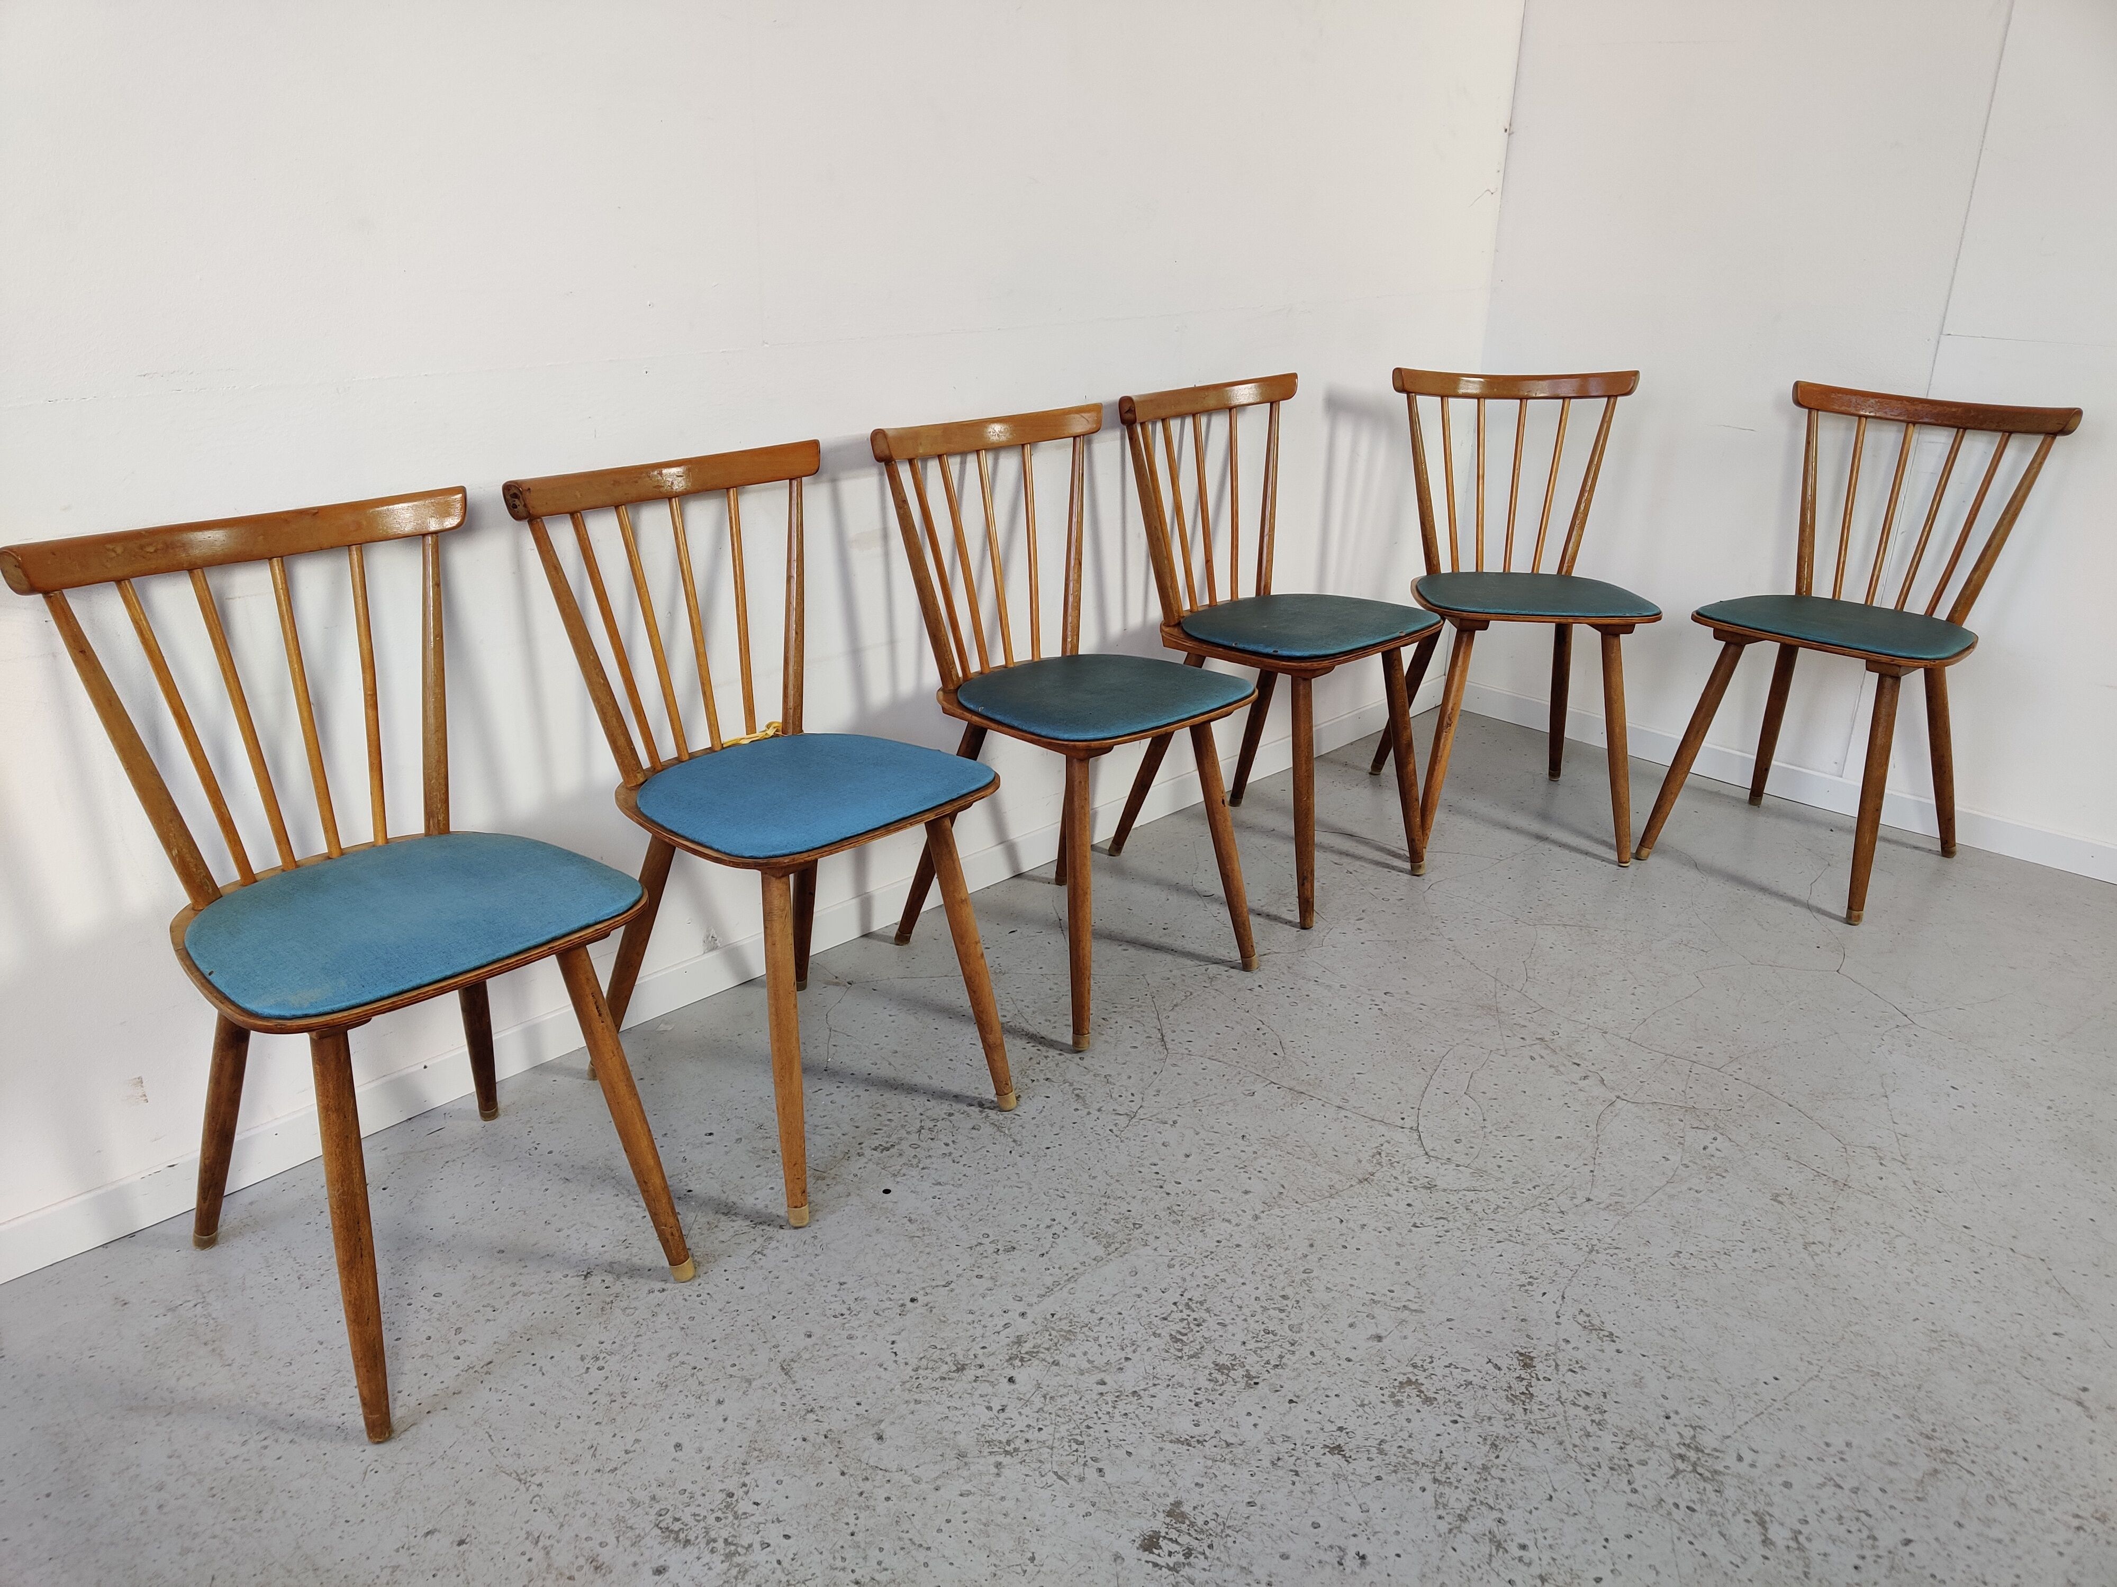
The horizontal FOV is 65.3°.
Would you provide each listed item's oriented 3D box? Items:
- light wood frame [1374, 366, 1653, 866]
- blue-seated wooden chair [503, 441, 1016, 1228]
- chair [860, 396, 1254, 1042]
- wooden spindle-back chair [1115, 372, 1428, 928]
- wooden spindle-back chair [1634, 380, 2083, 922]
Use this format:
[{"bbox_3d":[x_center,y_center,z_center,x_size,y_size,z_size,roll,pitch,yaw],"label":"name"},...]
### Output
[{"bbox_3d":[0.820,-0.336,2.966,0.453,0.794,0.490,1,21,-2],"label":"light wood frame"},{"bbox_3d":[-0.348,0.011,2.015,0.490,0.794,0.453,20,28,39],"label":"blue-seated wooden chair"},{"bbox_3d":[0.009,-0.126,2.386,0.453,0.794,0.490,-18,29,-41],"label":"chair"},{"bbox_3d":[0.355,-0.258,2.741,0.490,0.794,0.453,21,29,41],"label":"wooden spindle-back chair"},{"bbox_3d":[1.344,-0.262,2.804,0.453,0.794,0.490,21,29,41],"label":"wooden spindle-back chair"}]

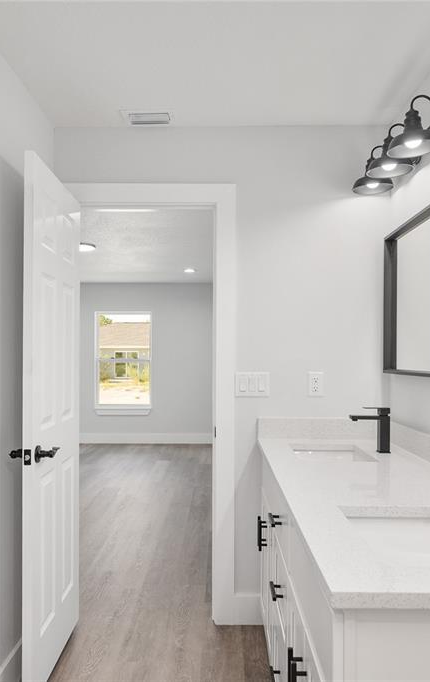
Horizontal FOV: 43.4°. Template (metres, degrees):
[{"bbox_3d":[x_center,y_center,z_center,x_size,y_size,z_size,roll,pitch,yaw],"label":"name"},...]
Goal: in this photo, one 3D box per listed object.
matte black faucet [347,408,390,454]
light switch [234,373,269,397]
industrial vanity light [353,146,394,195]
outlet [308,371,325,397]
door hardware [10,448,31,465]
[{"bbox_3d":[0.644,0.369,2.251,0.164,0.185,0.050,0,-1,0],"label":"matte black faucet"},{"bbox_3d":[0.181,0.210,2.590,0.163,0.116,0.012,0,-1,0],"label":"light switch"},{"bbox_3d":[0.725,-0.789,2.467,0.197,0.195,0.187,0,-1,0],"label":"industrial vanity light"},{"bbox_3d":[0.487,0.208,2.591,0.073,0.116,0.010,0,-1,0],"label":"outlet"},{"bbox_3d":[-0.694,0.410,1.936,0.090,0.056,0.070,0,-1,0],"label":"door hardware"}]

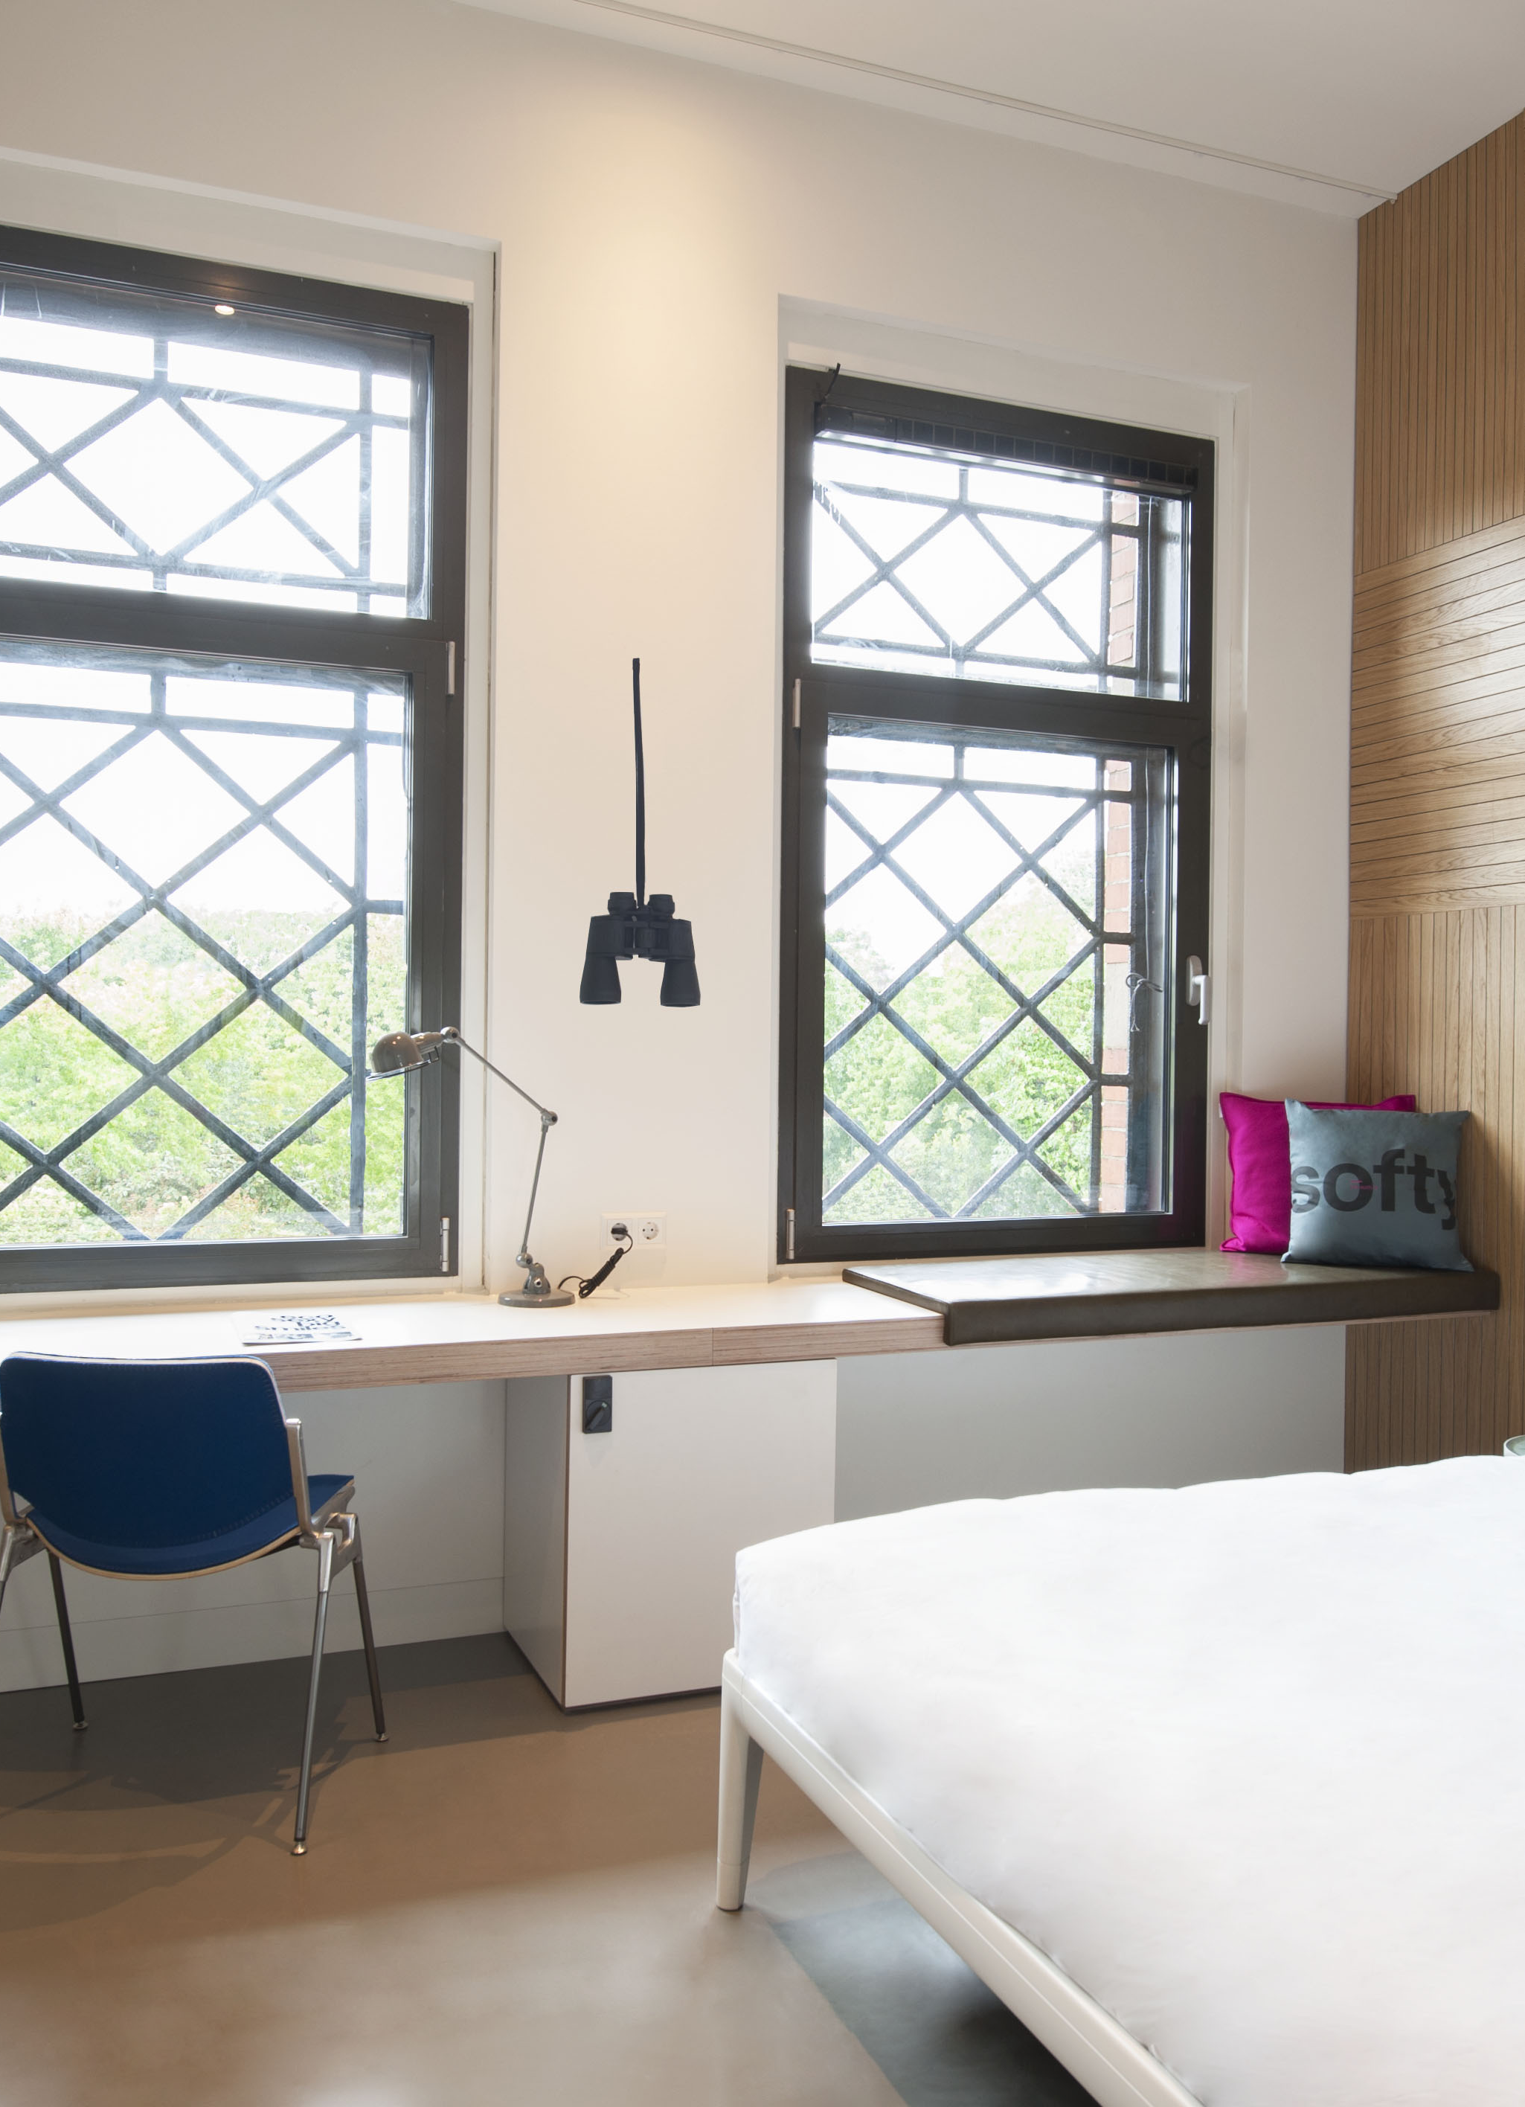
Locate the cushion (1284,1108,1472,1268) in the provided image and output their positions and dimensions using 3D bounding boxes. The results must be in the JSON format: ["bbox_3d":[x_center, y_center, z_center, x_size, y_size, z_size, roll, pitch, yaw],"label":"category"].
[{"bbox_3d":[1.473,0.317,4.012,0.440,0.420,0.140,1,-21,16],"label":"cushion"}]

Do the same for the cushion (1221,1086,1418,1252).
[{"bbox_3d":[1.365,0.308,4.109,0.450,0.430,0.140,1,-16,9],"label":"cushion"}]

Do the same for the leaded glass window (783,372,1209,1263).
[{"bbox_3d":[0.602,-0.554,4.197,1.209,2.112,0.100,0,1,-21],"label":"leaded glass window"}]

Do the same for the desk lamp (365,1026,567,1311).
[{"bbox_3d":[-0.605,0.241,3.454,0.462,0.575,0.160,0,1,-32],"label":"desk lamp"}]

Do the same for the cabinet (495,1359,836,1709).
[{"bbox_3d":[-0.190,0.933,3.507,0.557,0.648,0.433,0,1,-21],"label":"cabinet"}]

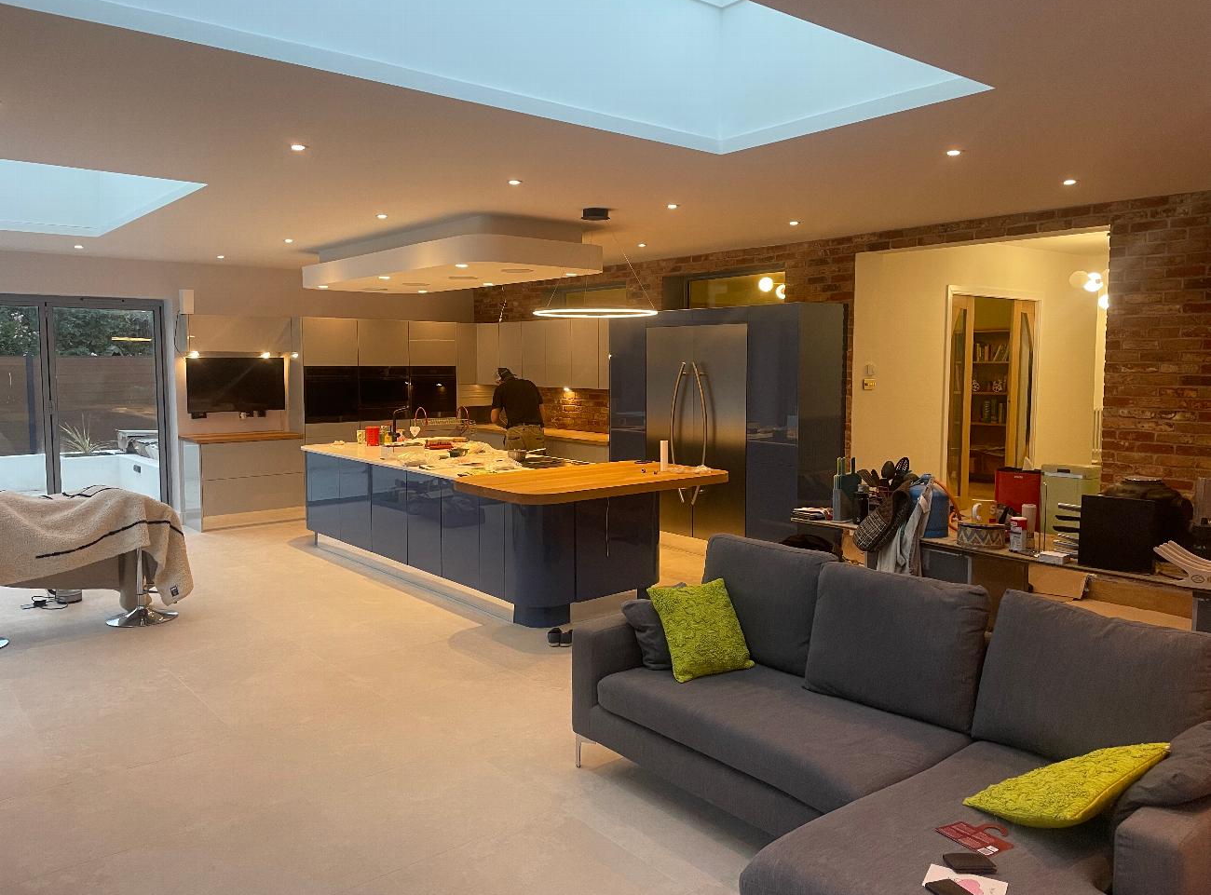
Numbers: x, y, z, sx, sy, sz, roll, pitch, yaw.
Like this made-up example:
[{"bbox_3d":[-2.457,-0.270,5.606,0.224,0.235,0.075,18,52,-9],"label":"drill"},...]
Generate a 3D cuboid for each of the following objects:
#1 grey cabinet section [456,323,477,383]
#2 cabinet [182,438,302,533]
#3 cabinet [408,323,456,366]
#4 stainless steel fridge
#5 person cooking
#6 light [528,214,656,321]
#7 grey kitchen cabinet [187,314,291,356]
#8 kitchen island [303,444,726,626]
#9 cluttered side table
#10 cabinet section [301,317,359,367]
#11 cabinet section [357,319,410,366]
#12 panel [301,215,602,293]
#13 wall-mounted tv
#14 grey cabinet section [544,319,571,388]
[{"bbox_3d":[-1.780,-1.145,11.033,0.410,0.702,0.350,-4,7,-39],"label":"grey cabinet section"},{"bbox_3d":[-3.736,0.330,9.408,1.050,0.900,0.668,-4,7,-40],"label":"cabinet"},{"bbox_3d":[-2.156,-1.195,10.578,0.605,0.497,0.590,-4,7,-40],"label":"cabinet"},{"bbox_3d":[0.967,-0.130,8.015,0.650,1.850,1.172,-4,7,-40],"label":"stainless steel fridge"},{"bbox_3d":[-0.875,-0.017,9.364,0.580,1.620,0.580,0,5,-3],"label":"person cooking"},{"bbox_3d":[-0.063,-1.197,5.972,0.824,0.670,0.824,0,5,0],"label":"light"},{"bbox_3d":[-3.812,-1.166,9.394,1.010,0.362,0.370,-4,7,-40],"label":"grey kitchen cabinet"},{"bbox_3d":[-0.932,0.537,7.283,1.690,0.905,3.690,-4,7,-40],"label":"kitchen island"},{"bbox_3d":[2.059,0.871,4.614,0.600,0.760,2.320,-4,7,-40],"label":"cluttered side table"},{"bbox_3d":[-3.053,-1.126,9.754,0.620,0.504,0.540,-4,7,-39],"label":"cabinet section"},{"bbox_3d":[-2.581,-1.161,10.141,0.603,0.504,0.540,-4,7,-39],"label":"cabinet section"},{"bbox_3d":[-1.370,-1.530,7.461,1.110,0.335,2.930,-4,7,-40],"label":"panel"},{"bbox_3d":[-3.841,-0.655,9.525,0.990,0.560,0.070,-4,7,-40],"label":"wall-mounted tv"},{"bbox_3d":[-0.373,-1.019,9.889,0.340,0.717,0.465,-4,7,-39],"label":"grey cabinet section"}]

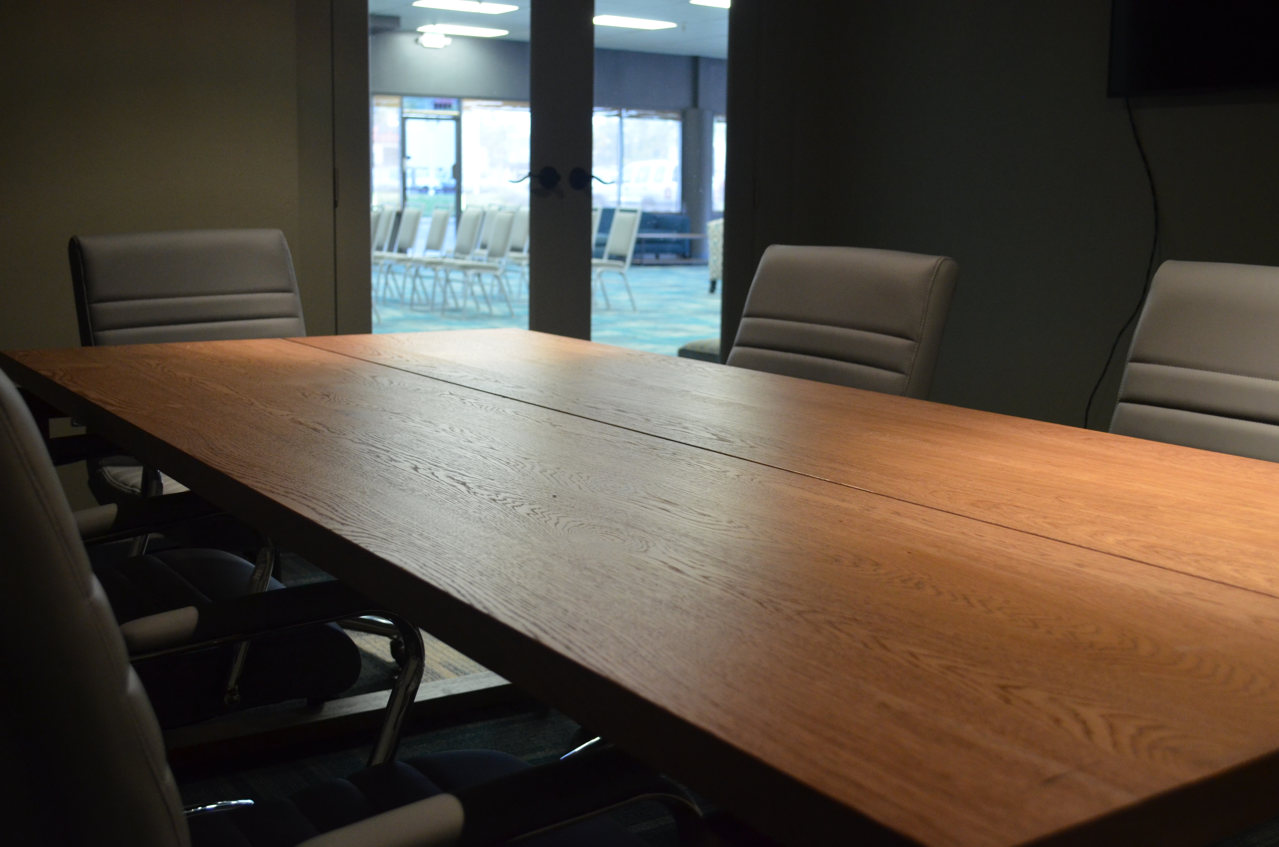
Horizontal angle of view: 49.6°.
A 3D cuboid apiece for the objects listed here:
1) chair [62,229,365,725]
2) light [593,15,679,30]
[{"bbox_3d":[-0.990,0.050,3.219,0.600,0.970,0.640,-7,12,-41],"label":"chair"},{"bbox_3d":[-0.134,-5.282,18.169,1.200,0.080,0.600,-5,11,-34],"label":"light"}]

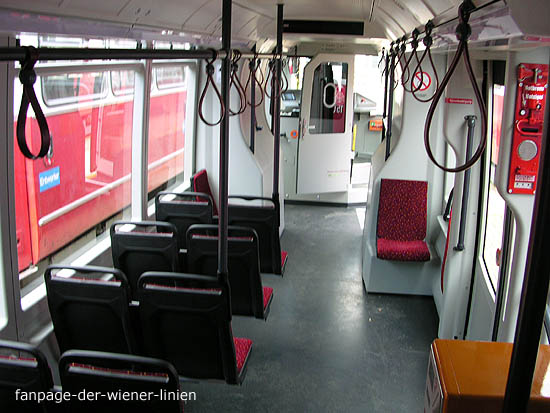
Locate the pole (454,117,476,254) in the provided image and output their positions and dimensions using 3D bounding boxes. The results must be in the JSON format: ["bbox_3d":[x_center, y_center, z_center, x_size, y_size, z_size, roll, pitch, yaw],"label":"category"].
[{"bbox_3d":[1.191,-0.138,3.672,0.061,0.854,0.087,3,15,8],"label":"pole"}]

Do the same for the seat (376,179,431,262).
[{"bbox_3d":[1.077,0.103,4.930,0.426,0.597,0.485,3,15,8],"label":"seat"}]

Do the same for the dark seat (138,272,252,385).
[{"bbox_3d":[-0.388,0.571,3.041,0.453,0.674,0.543,3,15,8],"label":"dark seat"}]

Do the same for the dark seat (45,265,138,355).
[{"bbox_3d":[-0.876,0.542,3.109,0.432,0.674,0.543,3,15,8],"label":"dark seat"}]

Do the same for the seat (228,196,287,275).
[{"bbox_3d":[-0.152,0.183,4.567,0.453,0.674,0.543,3,15,8],"label":"seat"}]

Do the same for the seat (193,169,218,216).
[{"bbox_3d":[-0.466,0.004,5.240,0.485,0.611,0.437,3,15,8],"label":"seat"}]

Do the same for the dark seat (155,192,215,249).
[{"bbox_3d":[-0.640,0.154,4.636,0.432,0.674,0.543,3,15,8],"label":"dark seat"}]

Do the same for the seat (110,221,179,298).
[{"bbox_3d":[-0.759,0.350,3.863,0.432,0.674,0.543,3,15,8],"label":"seat"}]

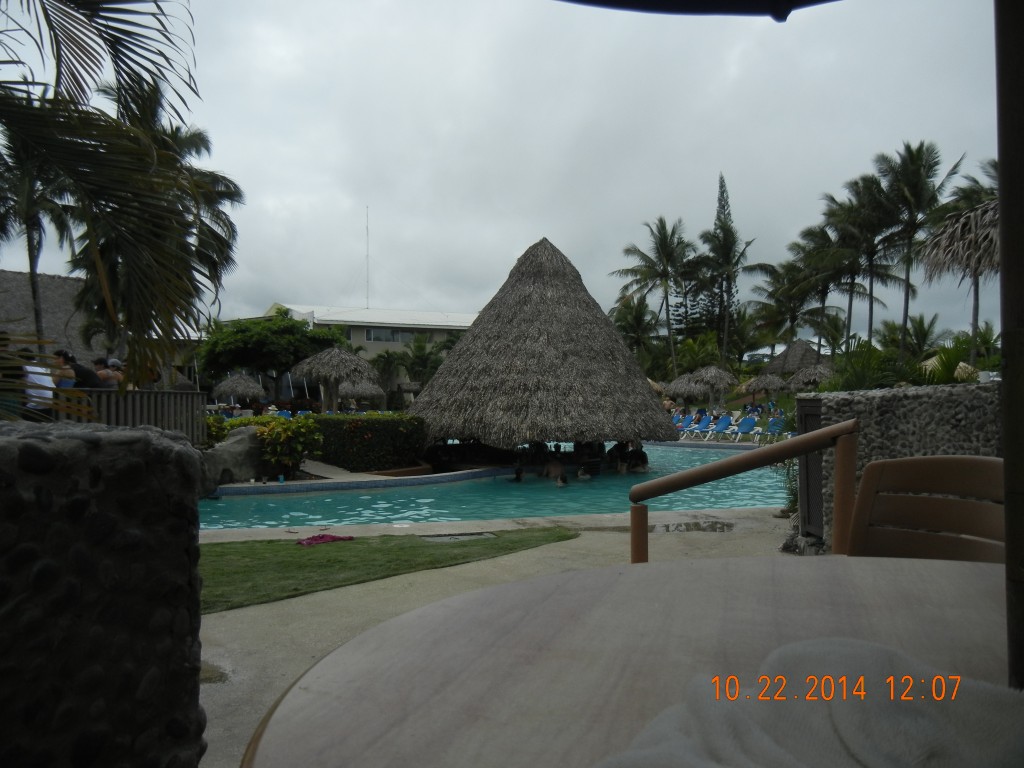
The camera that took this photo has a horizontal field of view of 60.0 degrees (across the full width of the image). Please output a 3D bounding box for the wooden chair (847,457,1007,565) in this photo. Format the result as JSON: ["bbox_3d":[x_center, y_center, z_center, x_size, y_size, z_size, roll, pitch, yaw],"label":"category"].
[{"bbox_3d":[0.720,0.560,1.520,0.580,0.870,0.560,0,0,-43],"label":"wooden chair"}]

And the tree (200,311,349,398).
[{"bbox_3d":[-13.915,-0.967,52.000,9.000,6.700,8.000,0,-1,0],"label":"tree"}]

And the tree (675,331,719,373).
[{"bbox_3d":[12.473,-1.039,60.000,2.975,5.155,3.000,0,0,0],"label":"tree"}]

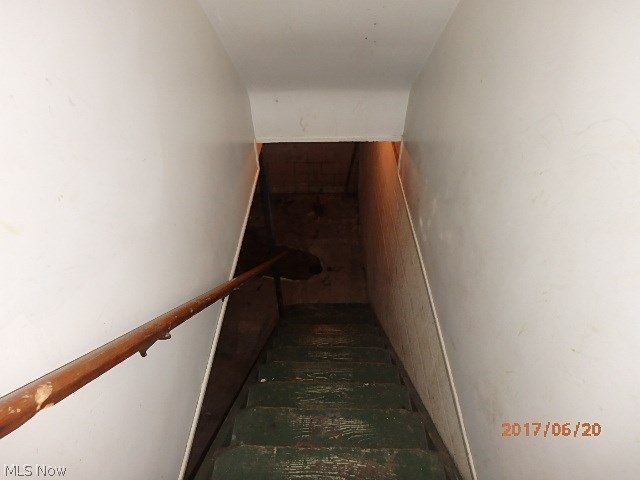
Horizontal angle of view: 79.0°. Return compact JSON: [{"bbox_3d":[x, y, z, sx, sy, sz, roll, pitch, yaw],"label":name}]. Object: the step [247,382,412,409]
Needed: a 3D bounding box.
[{"bbox_3d":[0.047,0.890,2.046,0.850,0.065,0.250,0,42,1],"label":"step"}]

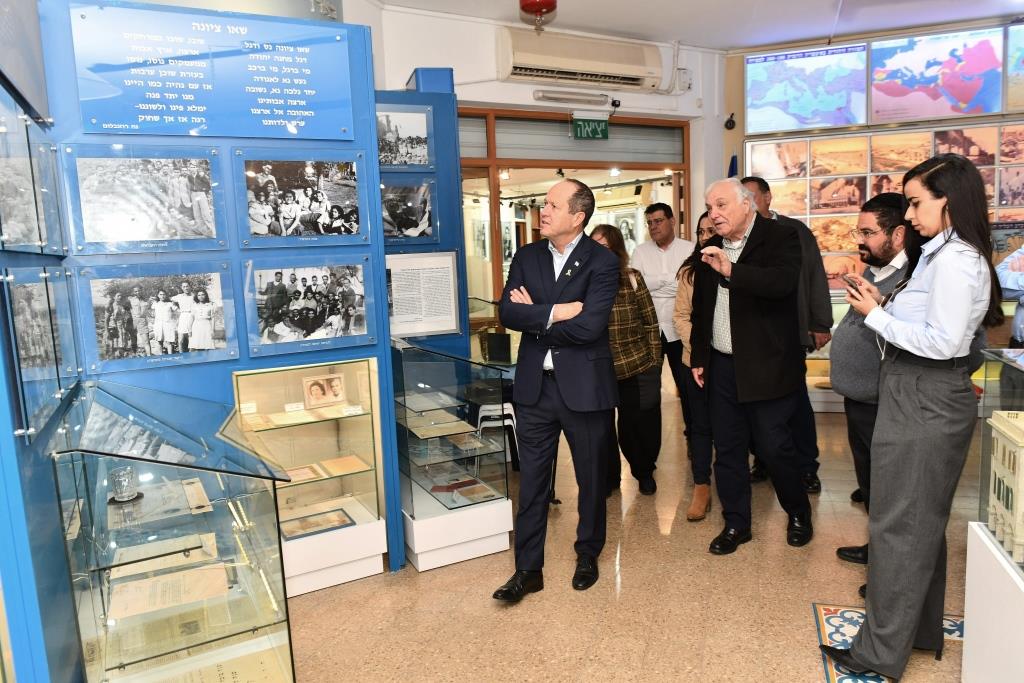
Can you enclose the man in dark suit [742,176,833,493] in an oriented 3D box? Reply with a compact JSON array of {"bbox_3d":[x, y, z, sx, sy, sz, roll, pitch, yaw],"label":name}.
[{"bbox_3d":[1.589,-0.045,4.354,0.600,1.804,0.420,0,8,20],"label":"man in dark suit"}]

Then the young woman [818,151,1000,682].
[{"bbox_3d":[1.302,0.263,2.487,0.580,1.729,0.460,3,9,33],"label":"young woman"}]

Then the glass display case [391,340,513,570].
[{"bbox_3d":[-0.449,0.475,3.856,0.510,1.046,1.000,-6,8,-25],"label":"glass display case"}]

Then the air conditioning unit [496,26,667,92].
[{"bbox_3d":[0.488,-1.926,5.138,1.260,0.335,0.210,-7,9,-31],"label":"air conditioning unit"}]

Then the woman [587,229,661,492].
[{"bbox_3d":[0.658,0.098,4.357,0.480,1.570,0.360,2,9,33],"label":"woman"}]

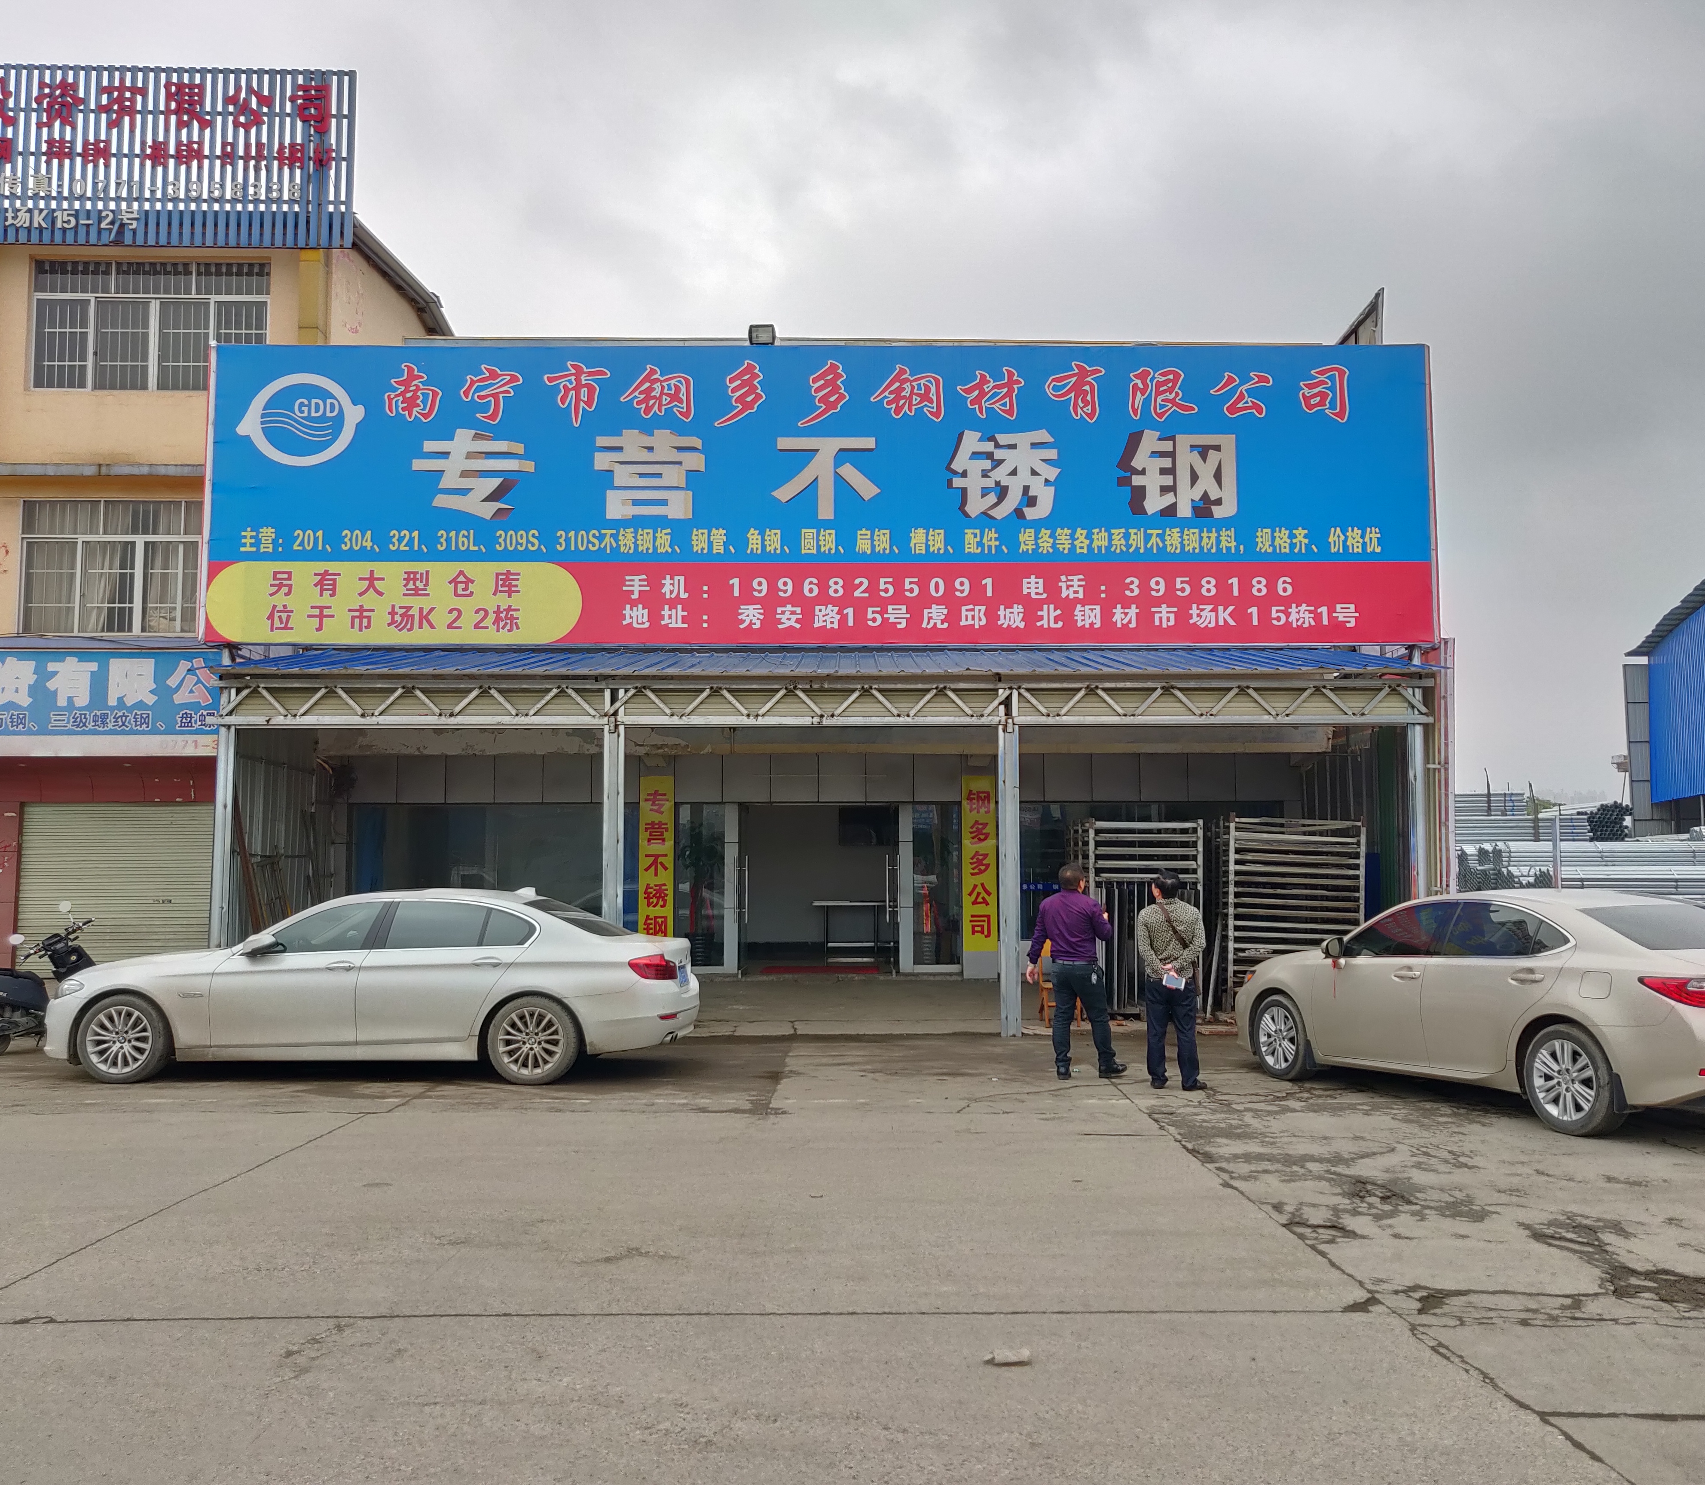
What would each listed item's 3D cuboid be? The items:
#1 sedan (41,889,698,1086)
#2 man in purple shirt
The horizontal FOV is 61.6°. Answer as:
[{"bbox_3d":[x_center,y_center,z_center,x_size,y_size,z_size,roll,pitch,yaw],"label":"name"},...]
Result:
[{"bbox_3d":[-3.791,1.915,11.669,5.050,1.485,1.910,0,-5,1],"label":"sedan"},{"bbox_3d":[1.790,1.796,11.380,0.720,1.690,0.470,-2,-6,18],"label":"man in purple shirt"}]

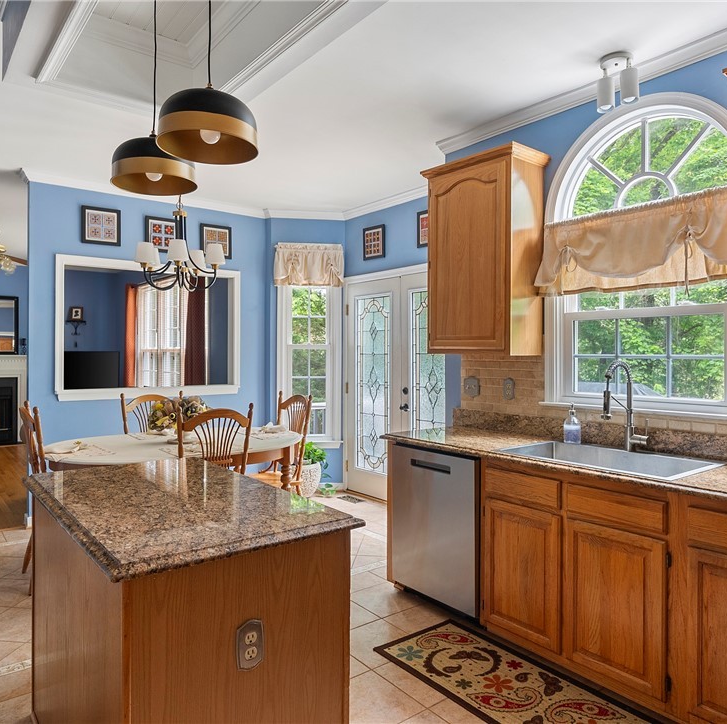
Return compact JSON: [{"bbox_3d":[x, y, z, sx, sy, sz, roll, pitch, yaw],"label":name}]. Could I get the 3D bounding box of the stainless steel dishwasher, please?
[{"bbox_3d":[0.600,0.860,3.185,0.610,0.800,0.605,0,1,-39],"label":"stainless steel dishwasher"}]

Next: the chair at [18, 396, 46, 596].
[{"bbox_3d":[-1.755,0.776,3.503,0.540,1.040,0.480,-1,1,-38],"label":"chair"}]

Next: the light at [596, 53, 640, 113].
[{"bbox_3d":[1.166,-1.301,2.663,0.150,0.226,0.205,0,1,-39],"label":"light"}]

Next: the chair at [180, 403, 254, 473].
[{"bbox_3d":[-0.982,0.775,3.538,0.480,1.040,0.540,-1,1,-38],"label":"chair"}]

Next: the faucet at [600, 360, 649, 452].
[{"bbox_3d":[1.130,0.196,2.475,0.250,0.405,0.125,-1,1,-38],"label":"faucet"}]

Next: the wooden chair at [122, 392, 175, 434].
[{"bbox_3d":[-1.529,0.771,4.366,0.510,1.060,0.540,0,1,-43],"label":"wooden chair"}]

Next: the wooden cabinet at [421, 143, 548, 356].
[{"bbox_3d":[0.696,-0.586,3.314,0.365,1.100,0.670,0,1,-39],"label":"wooden cabinet"}]

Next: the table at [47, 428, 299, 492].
[{"bbox_3d":[-1.242,0.913,3.918,1.640,0.760,1.300,-1,1,-38],"label":"table"}]

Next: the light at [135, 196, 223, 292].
[{"bbox_3d":[-1.266,-0.812,3.941,0.610,0.650,0.610,0,1,-39],"label":"light"}]

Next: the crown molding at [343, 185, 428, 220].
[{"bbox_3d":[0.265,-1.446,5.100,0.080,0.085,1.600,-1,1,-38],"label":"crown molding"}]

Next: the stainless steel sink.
[{"bbox_3d":[1.049,0.523,2.523,0.520,0.215,0.790,0,1,-39],"label":"stainless steel sink"}]

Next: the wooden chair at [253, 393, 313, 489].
[{"bbox_3d":[-0.706,0.774,4.343,0.540,1.060,0.510,0,1,-39],"label":"wooden chair"}]

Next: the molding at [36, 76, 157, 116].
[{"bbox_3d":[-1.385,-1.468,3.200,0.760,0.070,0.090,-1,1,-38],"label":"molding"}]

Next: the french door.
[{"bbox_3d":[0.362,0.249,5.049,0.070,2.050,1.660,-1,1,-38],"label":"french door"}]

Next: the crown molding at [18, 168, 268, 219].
[{"bbox_3d":[-1.773,-1.393,4.885,2.040,0.100,0.090,0,1,-39],"label":"crown molding"}]

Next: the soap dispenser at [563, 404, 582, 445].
[{"bbox_3d":[1.018,0.293,2.790,0.080,0.200,0.080,0,1,27],"label":"soap dispenser"}]

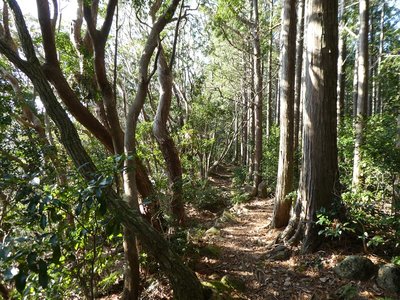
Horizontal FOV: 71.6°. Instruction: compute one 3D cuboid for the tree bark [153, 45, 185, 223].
[{"bbox_3d":[-0.602,-0.277,5.300,0.580,3.380,0.480,0,3,0],"label":"tree bark"}]

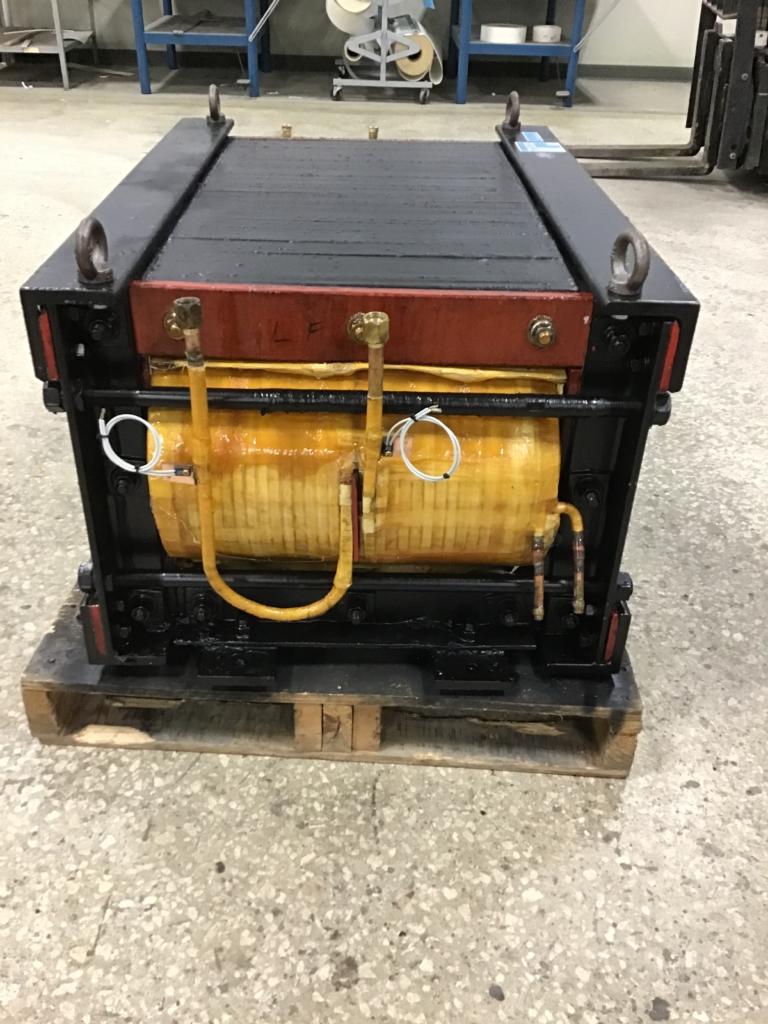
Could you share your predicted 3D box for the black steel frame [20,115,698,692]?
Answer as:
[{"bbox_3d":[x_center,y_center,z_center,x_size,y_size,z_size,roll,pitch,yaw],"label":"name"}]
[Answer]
[{"bbox_3d":[-0.035,-0.256,1.477,0.690,0.529,0.960,1,33,-1],"label":"black steel frame"}]

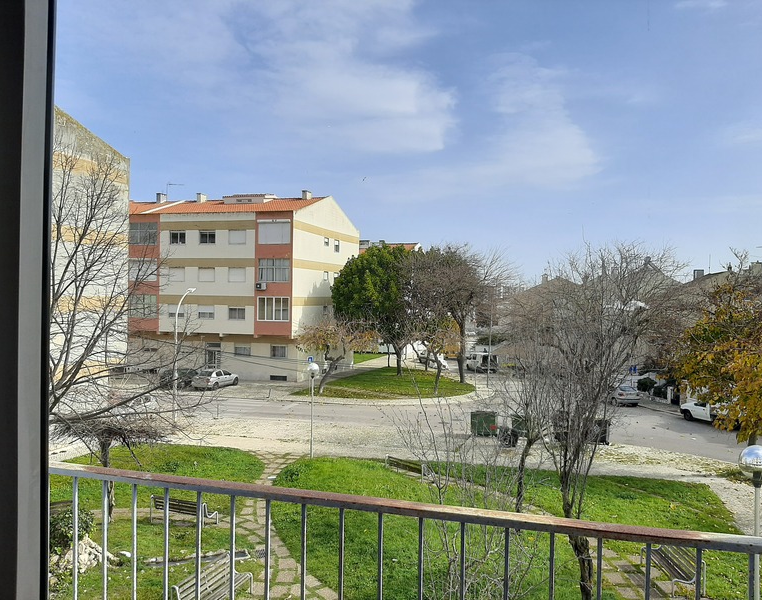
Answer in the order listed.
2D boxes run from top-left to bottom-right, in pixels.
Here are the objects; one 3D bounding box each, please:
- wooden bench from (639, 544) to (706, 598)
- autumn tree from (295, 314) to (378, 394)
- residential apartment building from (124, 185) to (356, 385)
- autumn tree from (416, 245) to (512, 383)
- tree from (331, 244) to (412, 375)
[{"bbox_3d":[7.061,6.381,15.100,0.740,0.790,1.820,1,1,0],"label":"wooden bench"},{"bbox_3d":[-3.008,3.616,42.177,5.543,5.272,5.543,1,1,0],"label":"autumn tree"},{"bbox_3d":[-11.569,-1.734,56.895,14.930,15.560,15.237,1,1,17],"label":"residential apartment building"},{"bbox_3d":[6.321,1.111,47.808,7.279,10.726,7.279,1,1,0],"label":"autumn tree"},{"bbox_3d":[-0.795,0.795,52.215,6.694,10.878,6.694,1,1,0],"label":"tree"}]

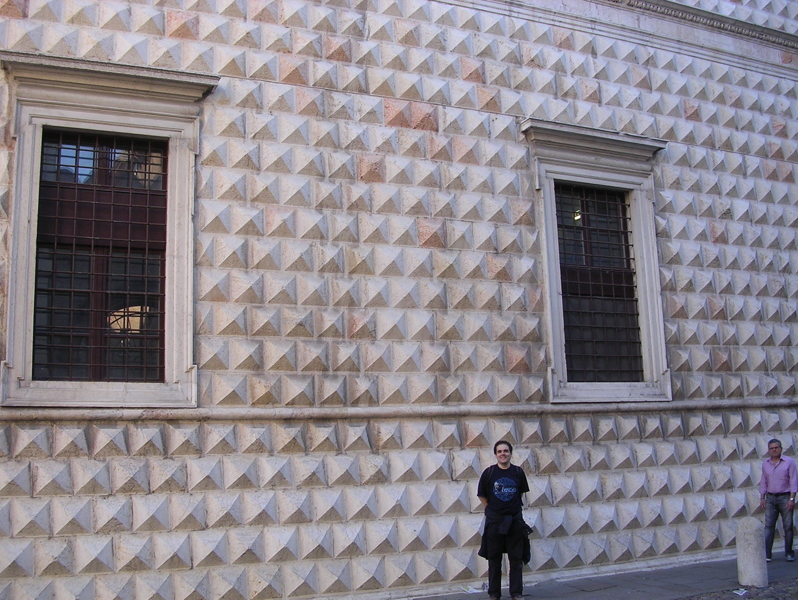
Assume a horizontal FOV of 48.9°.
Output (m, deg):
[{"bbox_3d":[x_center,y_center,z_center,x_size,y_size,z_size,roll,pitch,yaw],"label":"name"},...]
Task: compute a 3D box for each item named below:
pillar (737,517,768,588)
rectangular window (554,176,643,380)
[{"bbox_3d":[4.086,2.901,10.150,0.305,0.765,0.305,3,-11,-25],"label":"pillar"},{"bbox_3d":[2.724,-0.215,12.089,1.345,2.710,0.200,3,-11,-25],"label":"rectangular window"}]

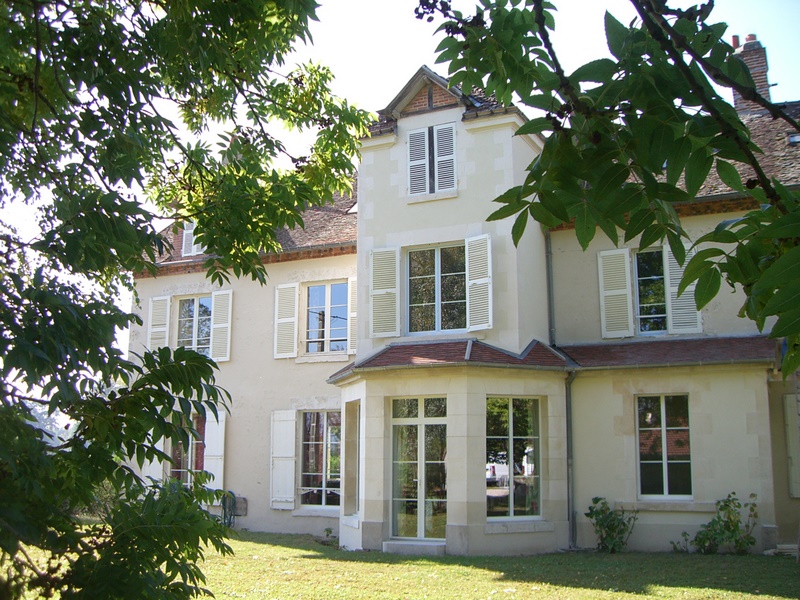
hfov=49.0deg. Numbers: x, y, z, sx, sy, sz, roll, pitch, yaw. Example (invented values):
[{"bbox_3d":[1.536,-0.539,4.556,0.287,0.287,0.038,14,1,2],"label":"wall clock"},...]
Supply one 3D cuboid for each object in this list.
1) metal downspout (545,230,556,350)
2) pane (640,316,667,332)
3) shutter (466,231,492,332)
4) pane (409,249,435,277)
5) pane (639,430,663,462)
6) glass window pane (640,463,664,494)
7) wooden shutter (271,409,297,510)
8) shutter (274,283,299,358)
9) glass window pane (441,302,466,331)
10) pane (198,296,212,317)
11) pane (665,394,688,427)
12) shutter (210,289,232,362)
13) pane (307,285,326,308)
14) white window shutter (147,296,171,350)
[{"bbox_3d":[2.969,-0.269,17.310,0.100,2.383,0.100,-5,-10,29],"label":"metal downspout"},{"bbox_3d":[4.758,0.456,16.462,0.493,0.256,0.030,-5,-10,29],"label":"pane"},{"bbox_3d":[1.402,-0.307,15.413,0.586,1.669,0.045,-9,-14,43],"label":"shutter"},{"bbox_3d":[0.418,-0.671,16.310,0.526,0.478,0.030,-5,-11,26],"label":"pane"},{"bbox_3d":[4.601,2.665,16.067,0.400,0.564,0.020,-5,-13,24],"label":"pane"},{"bbox_3d":[4.447,3.152,15.490,0.420,0.570,0.040,-5,-11,25],"label":"glass window pane"},{"bbox_3d":[-2.512,3.434,18.881,0.616,2.104,0.050,-5,-11,26],"label":"wooden shutter"},{"bbox_3d":[-2.817,0.518,21.861,0.674,1.870,0.045,-5,-13,24],"label":"shutter"},{"bbox_3d":[1.018,0.300,16.562,0.540,0.530,0.040,-5,-11,25],"label":"glass window pane"},{"bbox_3d":[-4.559,0.170,20.729,0.465,0.475,0.030,-5,-11,26],"label":"pane"},{"bbox_3d":[5.053,2.038,15.988,0.405,0.572,0.020,-5,-13,24],"label":"pane"},{"bbox_3d":[-4.625,0.675,22.681,0.651,1.870,0.045,-5,-13,24],"label":"shutter"},{"bbox_3d":[-1.931,-0.067,20.371,0.496,0.498,0.030,-5,-10,29],"label":"pane"},{"bbox_3d":[-6.452,0.834,23.509,0.660,1.870,0.045,-5,-13,24],"label":"white window shutter"}]

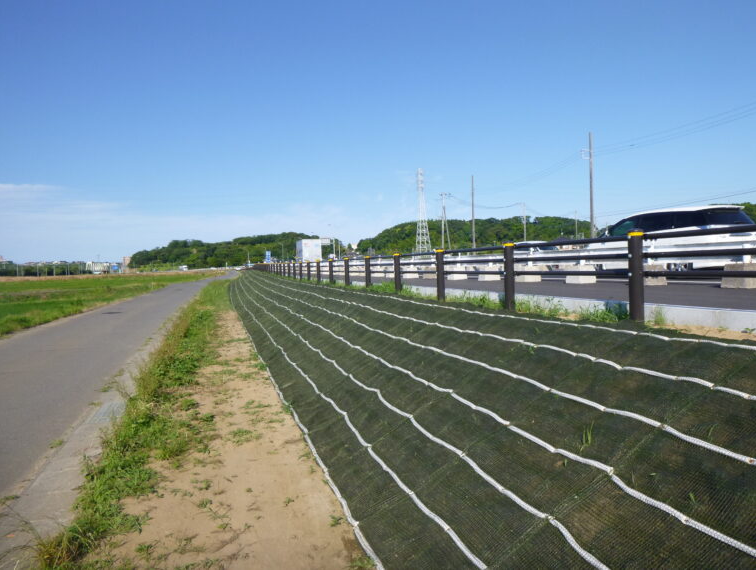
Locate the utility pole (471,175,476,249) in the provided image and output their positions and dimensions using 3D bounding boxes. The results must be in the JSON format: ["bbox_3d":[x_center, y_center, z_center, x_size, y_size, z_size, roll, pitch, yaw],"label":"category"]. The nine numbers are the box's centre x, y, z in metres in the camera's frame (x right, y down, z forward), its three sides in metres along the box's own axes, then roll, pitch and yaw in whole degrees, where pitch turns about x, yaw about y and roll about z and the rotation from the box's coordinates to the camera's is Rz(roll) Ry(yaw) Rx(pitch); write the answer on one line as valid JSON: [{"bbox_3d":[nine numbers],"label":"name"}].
[{"bbox_3d":[13.292,-9.097,76.000,0.360,12.450,0.360,-1,3,16],"label":"utility pole"}]

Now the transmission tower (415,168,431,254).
[{"bbox_3d":[17.793,-27.364,218.000,4.900,37.800,4.900,-3,3,-19],"label":"transmission tower"}]

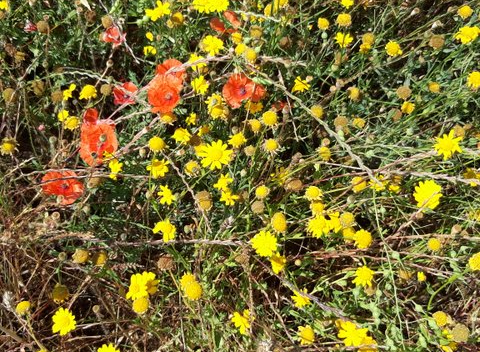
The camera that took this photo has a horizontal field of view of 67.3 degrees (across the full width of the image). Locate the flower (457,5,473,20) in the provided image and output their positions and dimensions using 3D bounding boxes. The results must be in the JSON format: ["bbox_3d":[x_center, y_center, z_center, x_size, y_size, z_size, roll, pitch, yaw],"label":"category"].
[{"bbox_3d":[0.414,-0.301,0.665,0.029,0.021,0.029,0,63,0],"label":"flower"}]

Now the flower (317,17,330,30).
[{"bbox_3d":[0.150,-0.275,0.652,0.023,0.017,0.023,0,61,0],"label":"flower"}]

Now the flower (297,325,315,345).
[{"bbox_3d":[0.094,0.227,0.516,0.028,0.018,0.028,15,64,-34],"label":"flower"}]

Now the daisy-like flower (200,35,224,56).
[{"bbox_3d":[-0.051,-0.242,0.670,0.043,0.018,0.043,0,57,0],"label":"daisy-like flower"}]

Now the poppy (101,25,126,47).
[{"bbox_3d":[-0.229,-0.254,0.651,0.045,0.032,0.045,0,53,0],"label":"poppy"}]

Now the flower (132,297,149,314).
[{"bbox_3d":[-0.115,0.150,0.417,0.019,0.013,0.019,2,64,-4],"label":"flower"}]

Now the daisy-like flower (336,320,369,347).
[{"bbox_3d":[0.161,0.226,0.516,0.043,0.015,0.043,1,72,-3],"label":"daisy-like flower"}]

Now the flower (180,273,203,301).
[{"bbox_3d":[-0.072,0.164,0.534,0.033,0.025,0.042,2,66,-5],"label":"flower"}]

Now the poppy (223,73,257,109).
[{"bbox_3d":[-0.001,-0.145,0.621,0.059,0.026,0.059,4,74,-14],"label":"poppy"}]

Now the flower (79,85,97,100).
[{"bbox_3d":[-0.263,-0.144,0.620,0.031,0.023,0.031,2,37,-2],"label":"flower"}]

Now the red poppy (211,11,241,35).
[{"bbox_3d":[-0.026,-0.279,0.654,0.053,0.034,0.053,0,61,0],"label":"red poppy"}]

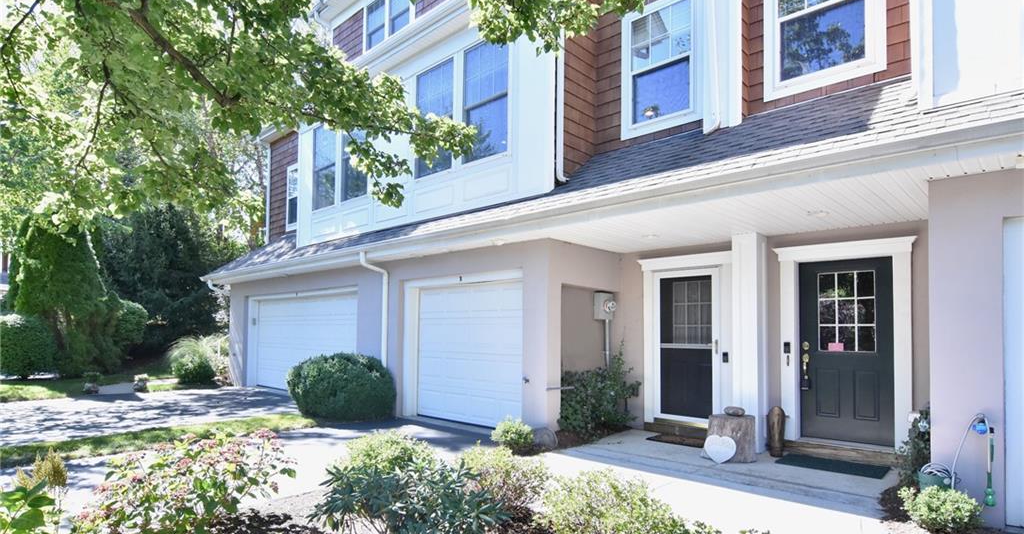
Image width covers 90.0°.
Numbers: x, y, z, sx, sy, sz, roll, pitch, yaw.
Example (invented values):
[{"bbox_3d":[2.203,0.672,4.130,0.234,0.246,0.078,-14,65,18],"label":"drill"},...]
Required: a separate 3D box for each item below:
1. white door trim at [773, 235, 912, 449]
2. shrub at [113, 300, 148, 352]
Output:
[{"bbox_3d":[3.675,0.859,5.707,1.320,2.250,0.160,-3,-6,42],"label":"white door trim"},{"bbox_3d":[-13.453,2.057,18.000,1.350,1.750,1.300,-3,-5,38],"label":"shrub"}]

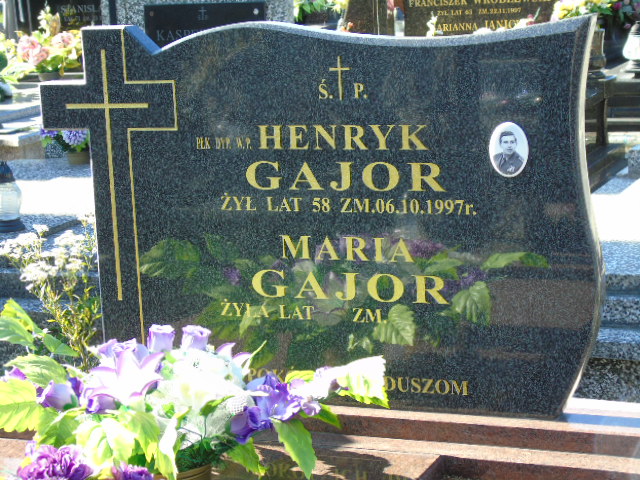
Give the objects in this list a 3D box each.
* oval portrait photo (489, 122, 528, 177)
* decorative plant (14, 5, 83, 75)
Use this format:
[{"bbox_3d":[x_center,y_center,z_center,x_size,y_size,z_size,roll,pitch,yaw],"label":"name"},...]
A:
[{"bbox_3d":[0.401,-0.192,3.219,0.088,0.119,0.010,1,13,21],"label":"oval portrait photo"},{"bbox_3d":[-1.282,-0.940,7.200,0.320,0.340,0.280,1,15,21],"label":"decorative plant"}]

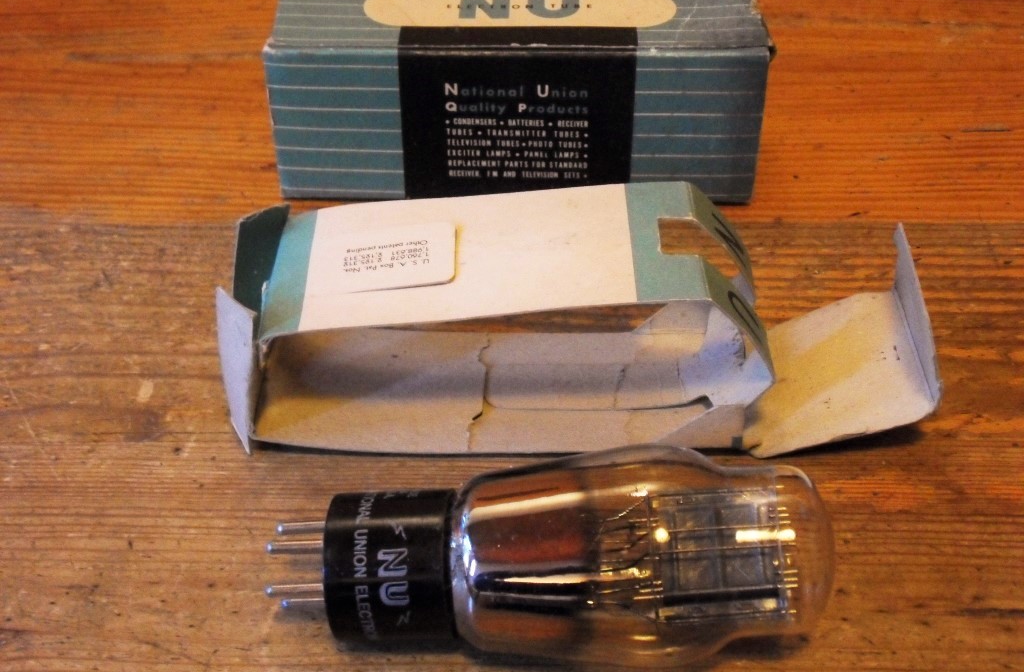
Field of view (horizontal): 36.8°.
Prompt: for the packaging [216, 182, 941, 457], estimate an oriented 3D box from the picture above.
[{"bbox_3d":[0.020,-0.010,0.428,0.199,0.053,0.072,1,39,1],"label":"packaging"}]

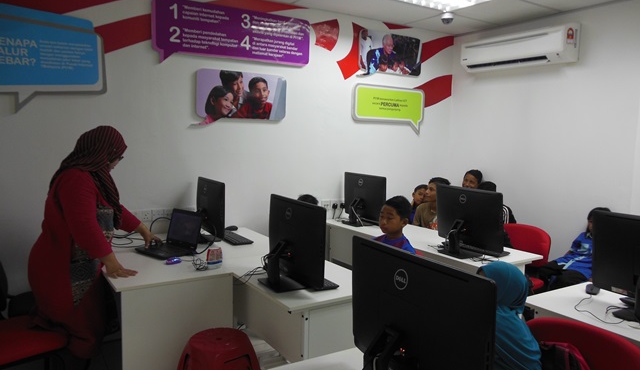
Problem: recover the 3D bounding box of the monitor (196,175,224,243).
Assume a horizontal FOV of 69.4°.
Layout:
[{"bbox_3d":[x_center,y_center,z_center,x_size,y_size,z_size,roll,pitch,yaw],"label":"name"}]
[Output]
[{"bbox_3d":[-0.810,0.183,3.361,0.220,0.437,0.575,-3,7,-32],"label":"monitor"}]

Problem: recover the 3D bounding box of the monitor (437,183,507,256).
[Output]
[{"bbox_3d":[0.953,0.242,3.099,0.220,0.441,0.570,-3,7,-32],"label":"monitor"}]

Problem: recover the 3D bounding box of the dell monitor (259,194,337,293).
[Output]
[{"bbox_3d":[-0.154,0.300,2.397,0.220,0.438,0.575,-3,7,-32],"label":"dell monitor"}]

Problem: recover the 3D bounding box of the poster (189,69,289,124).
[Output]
[{"bbox_3d":[-0.638,-0.673,3.716,0.800,0.430,0.050,-3,7,-33],"label":"poster"}]

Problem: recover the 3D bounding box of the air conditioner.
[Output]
[{"bbox_3d":[1.765,-1.216,4.206,0.220,0.305,1.060,-3,7,-32],"label":"air conditioner"}]

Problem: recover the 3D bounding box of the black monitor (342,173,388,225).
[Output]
[{"bbox_3d":[0.359,0.133,4.008,0.220,0.450,0.570,-3,7,-33],"label":"black monitor"}]

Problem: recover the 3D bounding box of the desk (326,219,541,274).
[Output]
[{"bbox_3d":[0.715,0.774,3.679,0.600,0.750,1.830,-3,7,-33],"label":"desk"}]

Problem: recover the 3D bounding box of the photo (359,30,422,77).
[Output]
[{"bbox_3d":[0.678,-1.230,4.454,0.785,0.420,0.045,-3,7,-32],"label":"photo"}]

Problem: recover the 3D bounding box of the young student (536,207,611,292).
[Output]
[{"bbox_3d":[1.820,0.675,3.291,0.640,1.050,0.440,0,6,-11],"label":"young student"}]

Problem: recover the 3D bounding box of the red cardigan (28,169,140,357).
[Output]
[{"bbox_3d":[-1.306,0.407,2.632,0.560,1.020,0.500,-2,6,-24],"label":"red cardigan"}]

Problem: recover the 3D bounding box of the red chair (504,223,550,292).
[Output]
[{"bbox_3d":[1.434,0.735,3.607,0.560,0.840,0.490,-3,7,-32],"label":"red chair"}]

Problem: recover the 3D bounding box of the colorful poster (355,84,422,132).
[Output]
[{"bbox_3d":[0.693,-0.722,4.576,0.890,0.450,0.050,-3,7,-33],"label":"colorful poster"}]

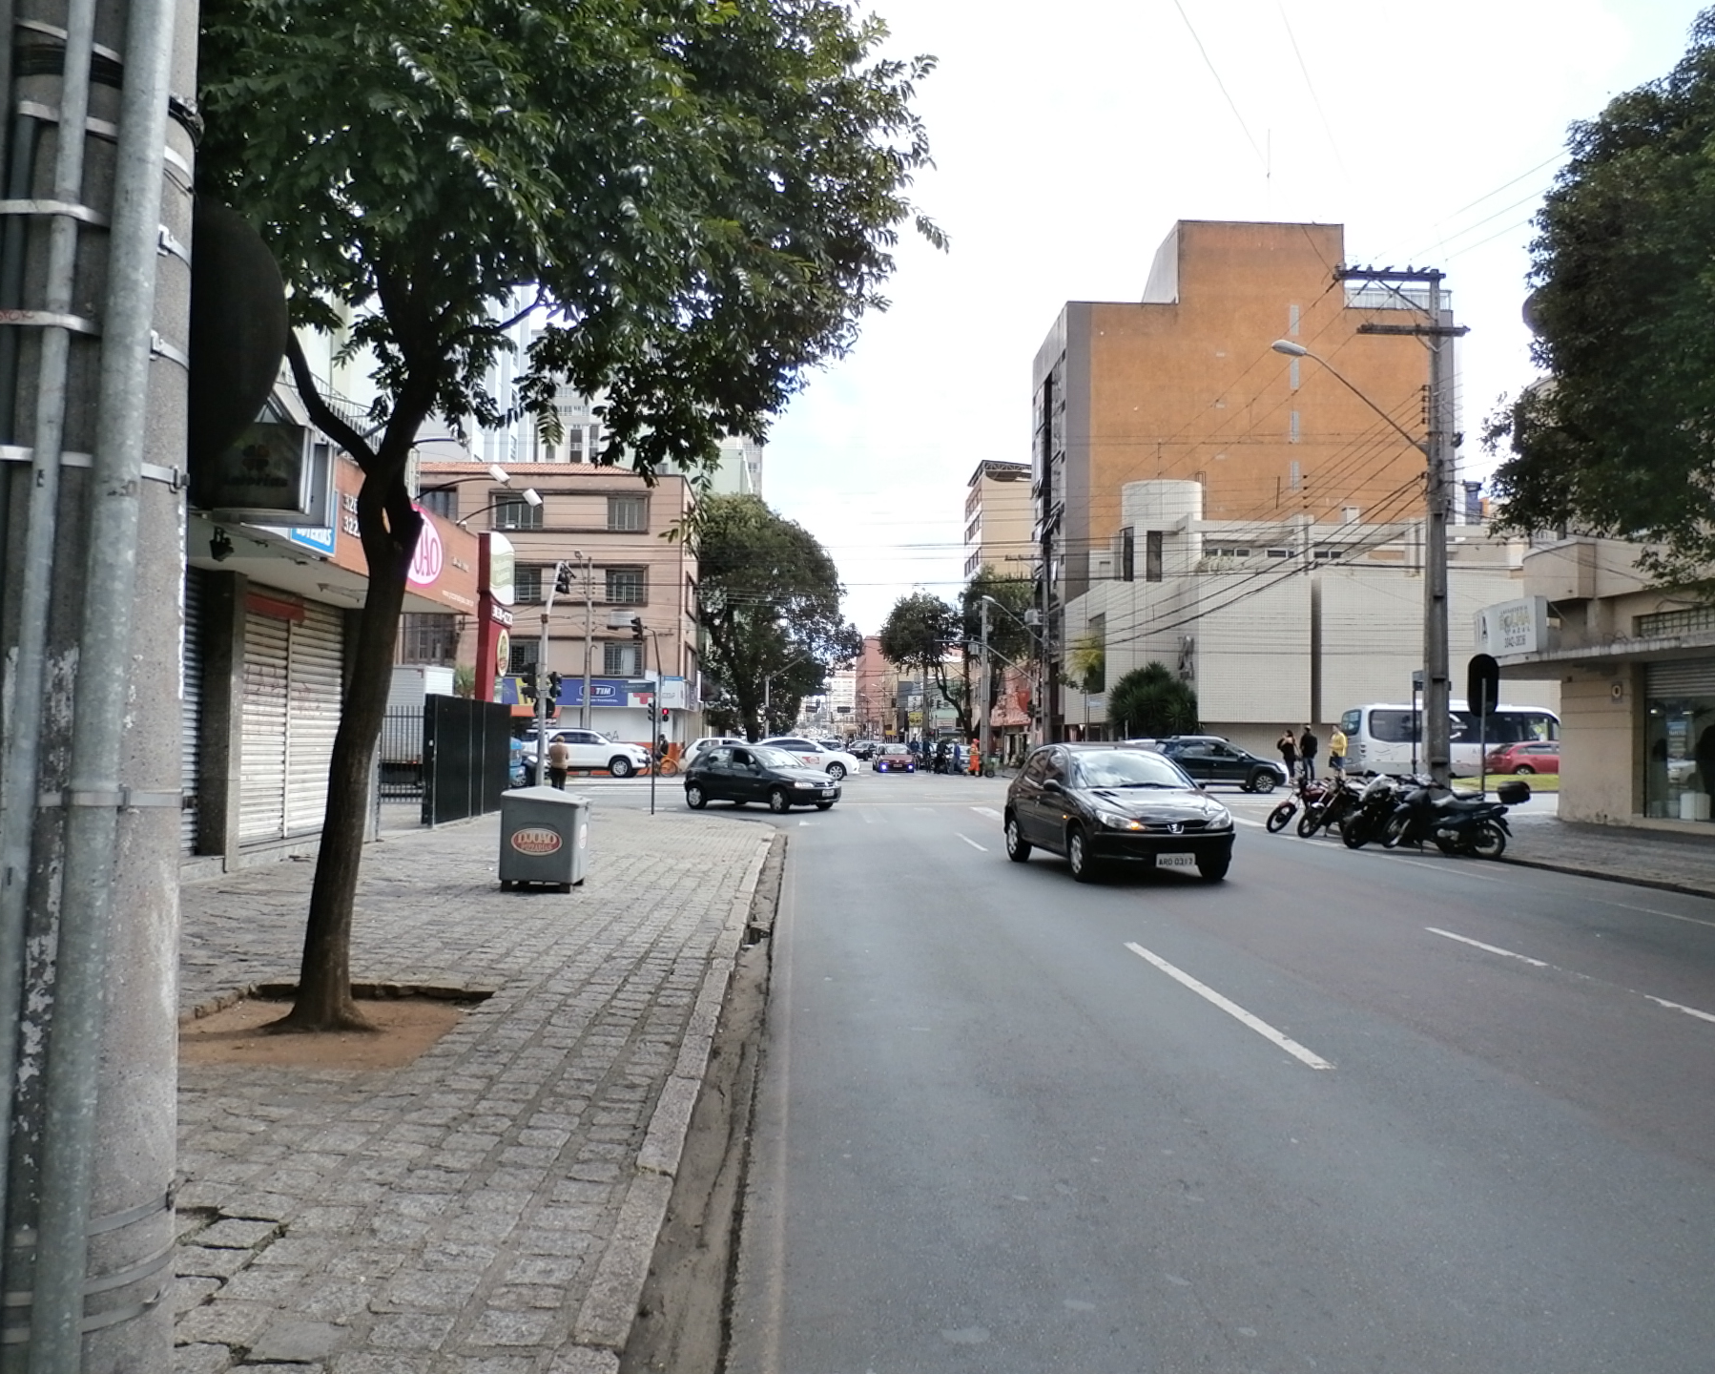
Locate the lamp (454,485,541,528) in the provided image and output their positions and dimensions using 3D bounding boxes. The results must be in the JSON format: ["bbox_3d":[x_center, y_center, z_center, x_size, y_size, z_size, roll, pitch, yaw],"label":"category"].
[{"bbox_3d":[-4.971,-2.471,18.200,1.220,0.600,0.320,0,-2,-3],"label":"lamp"}]

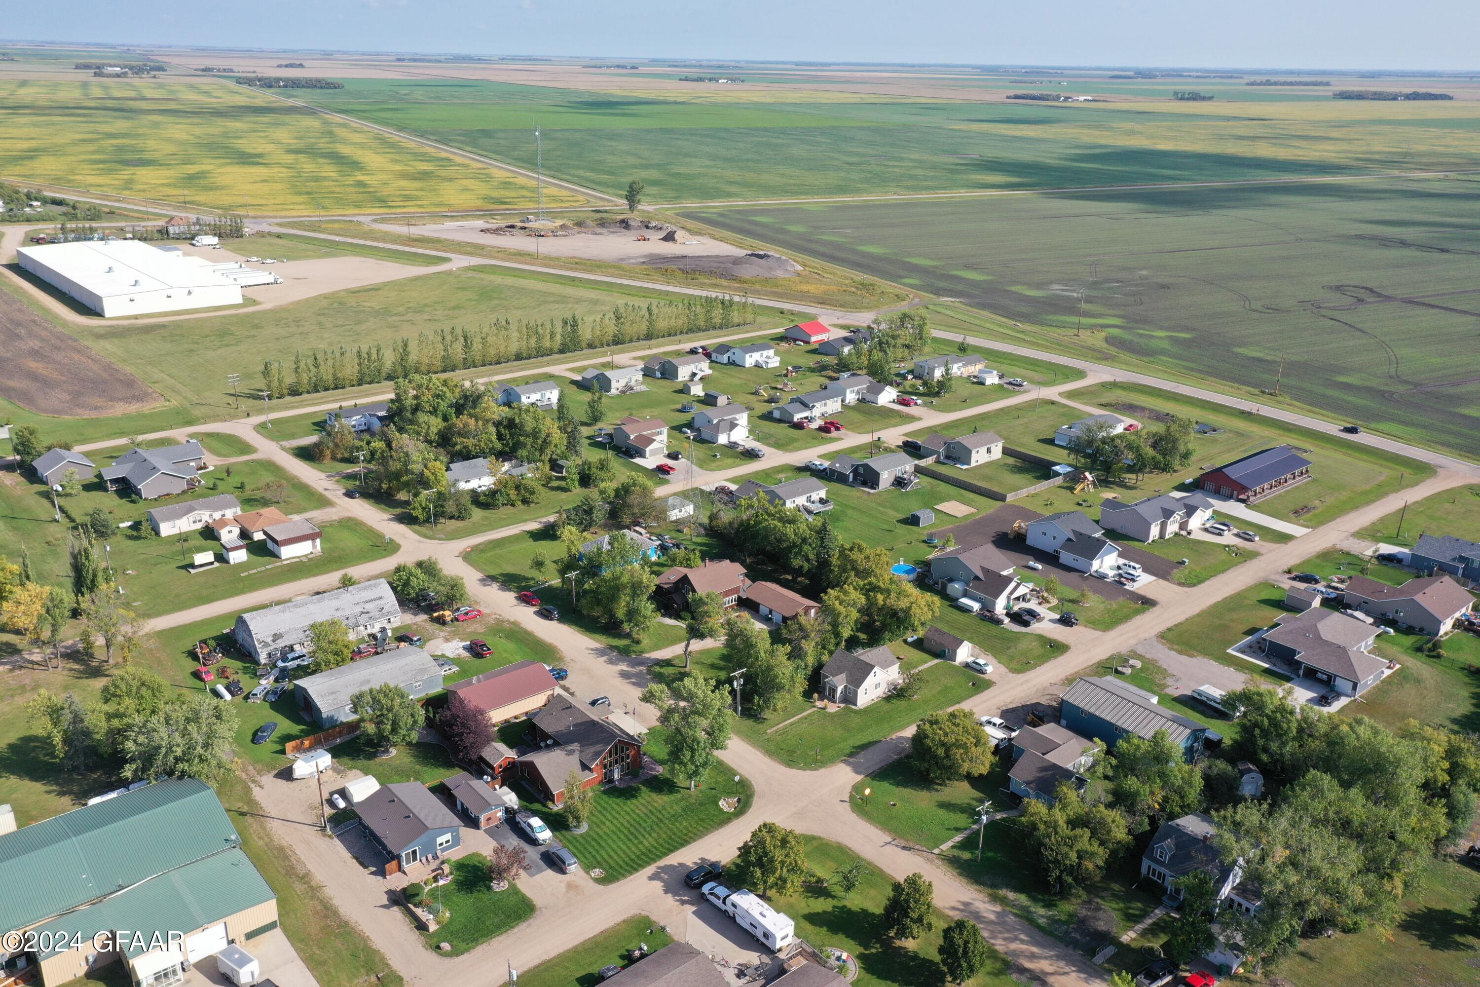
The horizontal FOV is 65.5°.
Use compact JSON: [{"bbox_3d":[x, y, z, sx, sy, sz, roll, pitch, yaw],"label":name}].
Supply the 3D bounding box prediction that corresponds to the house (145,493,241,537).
[{"bbox_3d":[-118.880,4.180,251.710,17.000,4.200,8.900,-15,26,-36],"label":"house"}]

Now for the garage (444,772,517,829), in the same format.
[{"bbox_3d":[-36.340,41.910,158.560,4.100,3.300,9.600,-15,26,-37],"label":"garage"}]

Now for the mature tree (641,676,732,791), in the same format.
[{"bbox_3d":[-7.556,35.498,168.067,12.400,18.600,12.000,1,21,0],"label":"mature tree"}]

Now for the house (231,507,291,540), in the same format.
[{"bbox_3d":[-106.862,6.425,258.691,9.200,3.900,10.900,-16,27,-38],"label":"house"}]

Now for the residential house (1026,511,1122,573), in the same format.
[{"bbox_3d":[68.618,9.273,236.673,12.400,6.500,18.000,-17,27,-39],"label":"residential house"}]

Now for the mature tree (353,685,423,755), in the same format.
[{"bbox_3d":[-49.202,31.900,161.008,9.600,10.000,9.600,-17,27,-39],"label":"mature tree"}]

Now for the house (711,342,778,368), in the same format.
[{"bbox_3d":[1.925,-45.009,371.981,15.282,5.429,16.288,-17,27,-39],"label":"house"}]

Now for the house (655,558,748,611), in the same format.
[{"bbox_3d":[-6.260,17.340,220.400,13.400,6.300,12.000,-15,26,-37],"label":"house"}]

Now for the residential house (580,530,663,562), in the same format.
[{"bbox_3d":[-23.770,10.557,224.488,13.271,5.630,8.546,-17,27,-39],"label":"residential house"}]

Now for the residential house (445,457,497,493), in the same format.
[{"bbox_3d":[-65.479,-4.679,277.899,11.300,5.300,9.300,-15,26,-37],"label":"residential house"}]

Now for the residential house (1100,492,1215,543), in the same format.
[{"bbox_3d":[89.988,3.370,248.055,23.225,6.435,14.478,-17,27,-39],"label":"residential house"}]

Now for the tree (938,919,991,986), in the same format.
[{"bbox_3d":[26.058,54.076,134.991,5.100,9.000,5.100,1,21,0],"label":"tree"}]

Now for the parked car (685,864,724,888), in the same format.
[{"bbox_3d":[-4.836,50.401,153.046,4.750,1.700,1.920,-15,26,-35],"label":"parked car"}]

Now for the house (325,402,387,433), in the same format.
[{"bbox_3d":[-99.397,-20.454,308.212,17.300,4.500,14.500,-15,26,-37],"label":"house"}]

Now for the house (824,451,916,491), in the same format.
[{"bbox_3d":[32.610,-6.490,286.270,17.200,5.400,14.600,-15,26,-37],"label":"house"}]

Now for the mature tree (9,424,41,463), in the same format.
[{"bbox_3d":[-176.441,-12.237,284.877,5.960,10.170,5.960,1,21,0],"label":"mature tree"}]

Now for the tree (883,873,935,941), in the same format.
[{"bbox_3d":[19.971,49.261,136.484,6.090,9.090,6.090,1,21,0],"label":"tree"}]

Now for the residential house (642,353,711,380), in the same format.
[{"bbox_3d":[-21.037,-43.229,388.961,19.200,6.100,13.400,-16,27,-37],"label":"residential house"}]

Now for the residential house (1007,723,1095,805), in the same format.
[{"bbox_3d":[44.135,37.938,162.385,15.800,5.000,12.700,-16,27,-37],"label":"residential house"}]

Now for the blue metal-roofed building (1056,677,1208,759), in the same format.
[{"bbox_3d":[58.623,33.876,171.844,9.600,6.400,19.000,-16,27,-37],"label":"blue metal-roofed building"}]

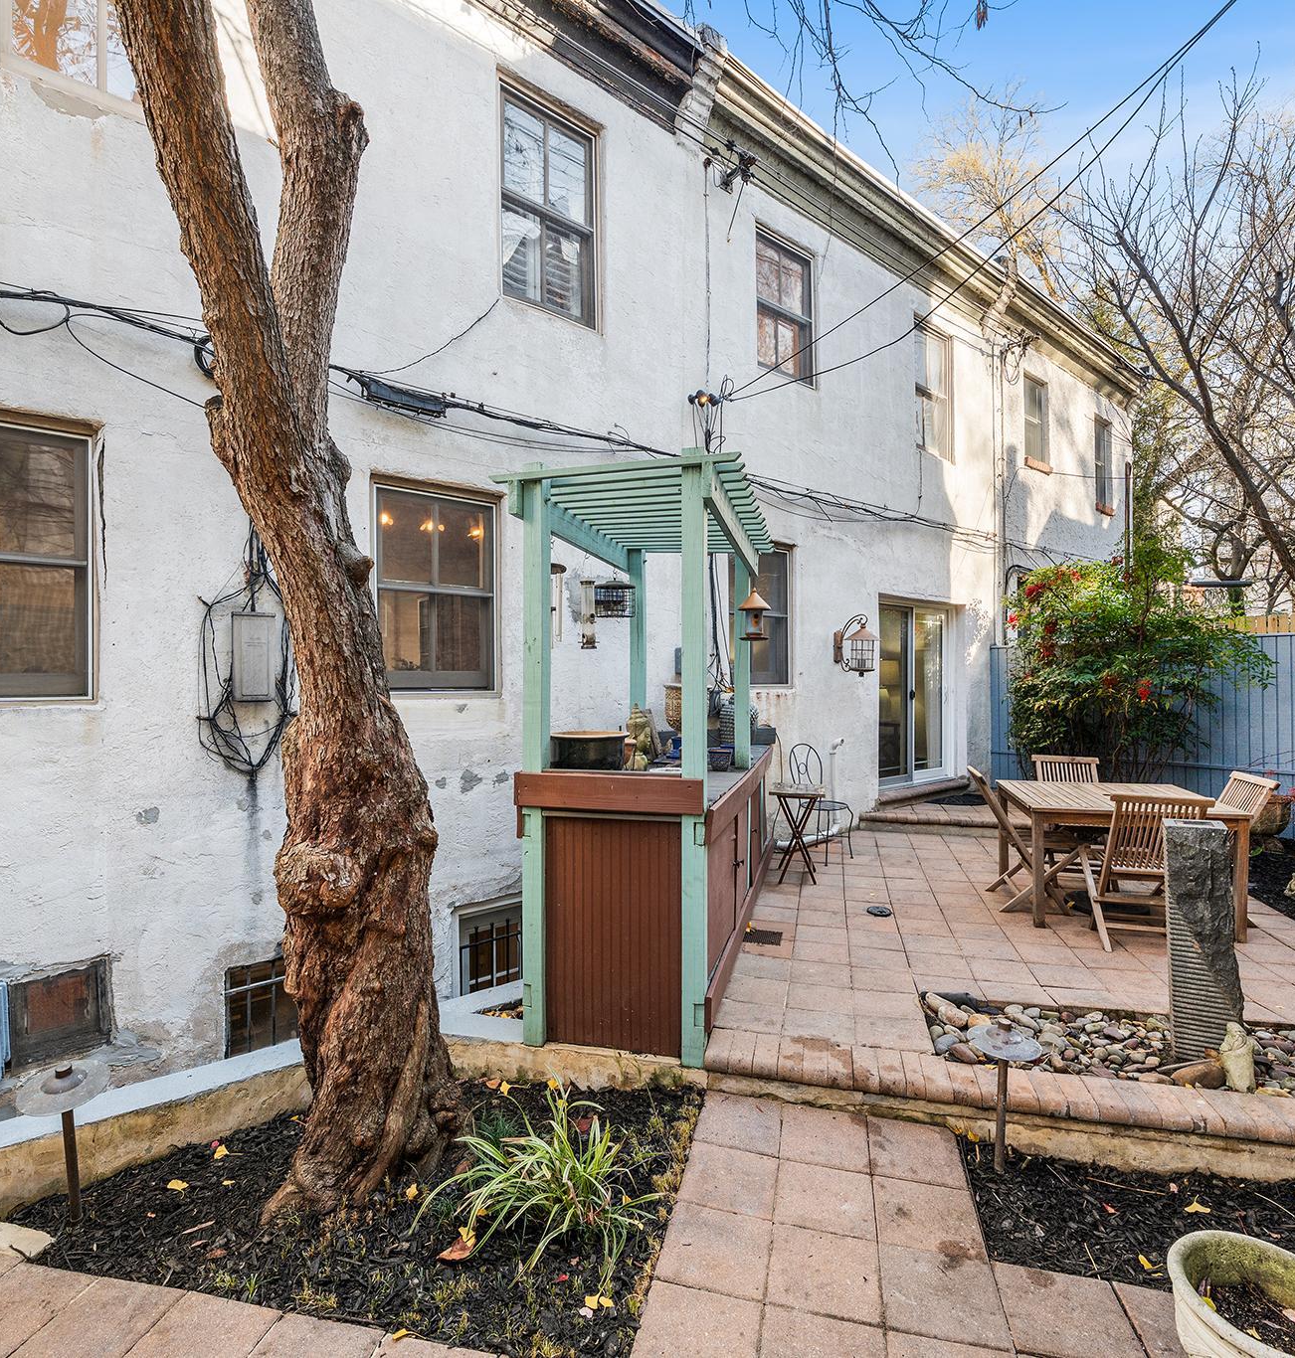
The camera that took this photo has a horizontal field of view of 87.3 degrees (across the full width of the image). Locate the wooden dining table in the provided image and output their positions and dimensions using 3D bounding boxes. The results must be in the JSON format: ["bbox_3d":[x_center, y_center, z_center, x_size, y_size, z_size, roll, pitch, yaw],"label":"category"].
[{"bbox_3d":[3.202,1.207,4.789,1.200,0.740,1.260,0,0,14],"label":"wooden dining table"}]

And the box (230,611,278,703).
[{"bbox_3d":[-2.208,-0.113,3.804,0.210,0.485,0.100,0,0,-37],"label":"box"}]

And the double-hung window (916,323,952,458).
[{"bbox_3d":[3.469,-3.468,8.307,0.860,1.470,0.120,0,0,-38],"label":"double-hung window"}]

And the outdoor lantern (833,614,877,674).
[{"bbox_3d":[2.128,-0.341,6.911,0.320,0.600,0.420,0,0,-38],"label":"outdoor lantern"}]

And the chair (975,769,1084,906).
[{"bbox_3d":[2.654,1.125,4.783,0.630,0.910,0.480,0,0,14],"label":"chair"}]

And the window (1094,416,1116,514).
[{"bbox_3d":[7.496,-3.547,11.223,0.733,1.426,0.120,0,0,-37],"label":"window"}]

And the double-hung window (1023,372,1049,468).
[{"bbox_3d":[5.550,-3.665,9.775,0.739,1.201,0.120,0,0,-37],"label":"double-hung window"}]

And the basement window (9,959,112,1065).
[{"bbox_3d":[-2.874,1.637,3.340,0.390,0.410,0.080,0,0,-38],"label":"basement window"}]

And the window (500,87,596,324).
[{"bbox_3d":[-0.751,-3.440,5.063,0.785,1.487,0.120,0,0,-37],"label":"window"}]

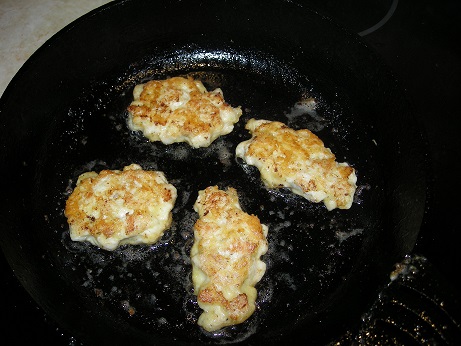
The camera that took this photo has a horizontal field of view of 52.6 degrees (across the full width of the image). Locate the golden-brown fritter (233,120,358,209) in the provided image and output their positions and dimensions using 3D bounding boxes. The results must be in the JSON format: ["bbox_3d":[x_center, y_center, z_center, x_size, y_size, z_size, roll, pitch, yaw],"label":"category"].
[{"bbox_3d":[0.050,-0.010,0.343,0.096,0.017,0.055,28,61,18],"label":"golden-brown fritter"}]

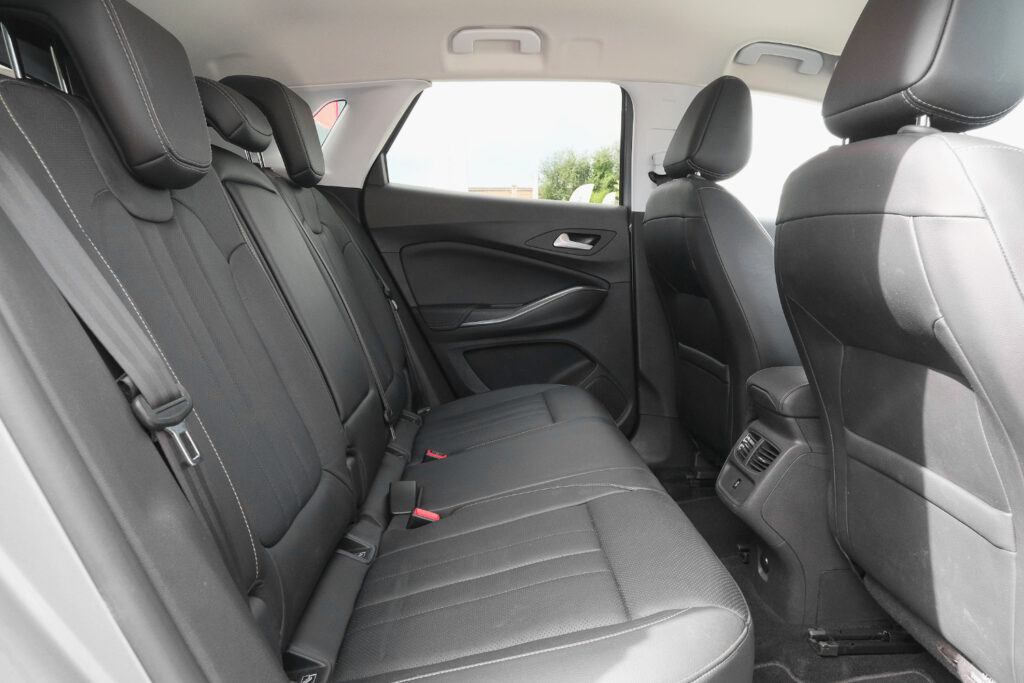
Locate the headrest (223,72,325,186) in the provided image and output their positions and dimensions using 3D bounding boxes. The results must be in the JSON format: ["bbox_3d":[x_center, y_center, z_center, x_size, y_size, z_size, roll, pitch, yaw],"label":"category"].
[{"bbox_3d":[-0.495,-0.433,1.427,0.145,0.235,0.245,-15,10,1],"label":"headrest"}]

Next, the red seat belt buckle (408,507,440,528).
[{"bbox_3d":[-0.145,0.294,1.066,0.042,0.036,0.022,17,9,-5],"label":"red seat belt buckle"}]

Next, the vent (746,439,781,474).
[{"bbox_3d":[0.470,0.211,1.188,0.025,0.062,0.060,34,7,-7],"label":"vent"}]

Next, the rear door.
[{"bbox_3d":[-0.025,-0.168,1.858,0.820,1.060,0.200,0,10,-2],"label":"rear door"}]

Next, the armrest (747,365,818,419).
[{"bbox_3d":[0.608,0.086,1.202,0.300,0.070,0.165,0,10,-2],"label":"armrest"}]

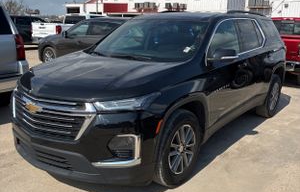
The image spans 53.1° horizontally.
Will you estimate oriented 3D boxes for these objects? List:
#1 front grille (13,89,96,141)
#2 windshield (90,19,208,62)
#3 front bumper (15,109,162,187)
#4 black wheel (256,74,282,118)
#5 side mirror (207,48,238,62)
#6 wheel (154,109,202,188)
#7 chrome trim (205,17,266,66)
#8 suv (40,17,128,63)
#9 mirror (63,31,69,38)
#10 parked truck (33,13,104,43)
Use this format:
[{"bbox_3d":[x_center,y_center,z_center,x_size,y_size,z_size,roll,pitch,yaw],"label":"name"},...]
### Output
[{"bbox_3d":[-0.976,0.149,2.682,1.260,0.415,0.230,9,15,36],"label":"front grille"},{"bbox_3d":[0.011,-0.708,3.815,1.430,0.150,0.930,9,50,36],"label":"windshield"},{"bbox_3d":[-0.859,0.364,2.887,1.940,0.630,0.620,9,15,36],"label":"front bumper"},{"bbox_3d":[2.104,-0.010,5.331,0.255,0.788,0.788,9,15,36],"label":"black wheel"},{"bbox_3d":[0.764,-0.417,3.126,0.250,0.180,0.180,9,15,36],"label":"side mirror"},{"bbox_3d":[0.237,0.493,2.945,0.255,0.788,0.788,9,15,36],"label":"wheel"},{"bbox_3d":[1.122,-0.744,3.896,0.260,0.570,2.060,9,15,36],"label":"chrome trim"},{"bbox_3d":[-2.099,-2.007,11.297,4.620,1.700,1.850,6,13,25],"label":"suv"},{"bbox_3d":[-2.971,-2.167,10.500,0.130,0.190,0.220,6,13,25],"label":"mirror"},{"bbox_3d":[-3.300,-3.321,15.876,2.040,1.920,5.850,7,14,29],"label":"parked truck"}]

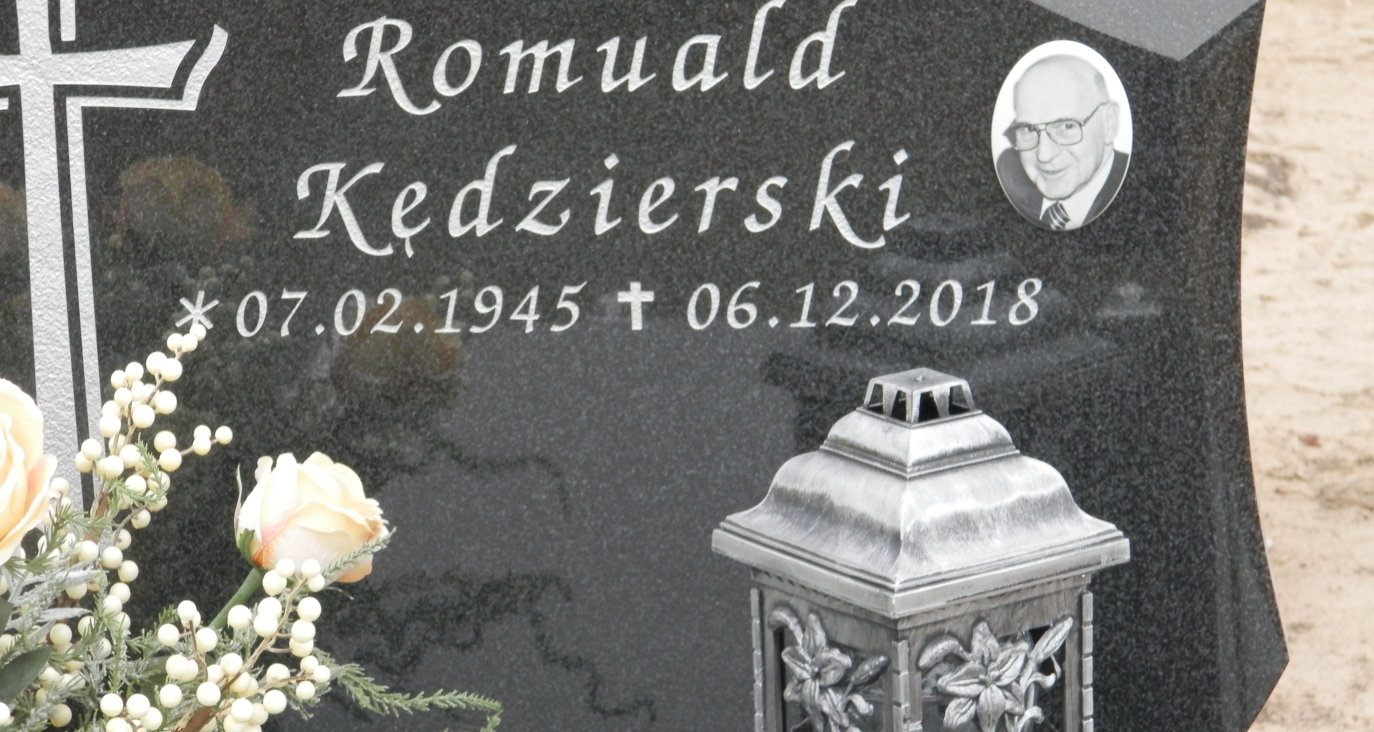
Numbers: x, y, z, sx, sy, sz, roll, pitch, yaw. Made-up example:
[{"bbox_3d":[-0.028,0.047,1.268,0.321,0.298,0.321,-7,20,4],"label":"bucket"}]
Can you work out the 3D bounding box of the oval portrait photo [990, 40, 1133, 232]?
[{"bbox_3d":[0.236,-0.145,3.300,0.090,0.120,0.010,-1,11,4],"label":"oval portrait photo"}]

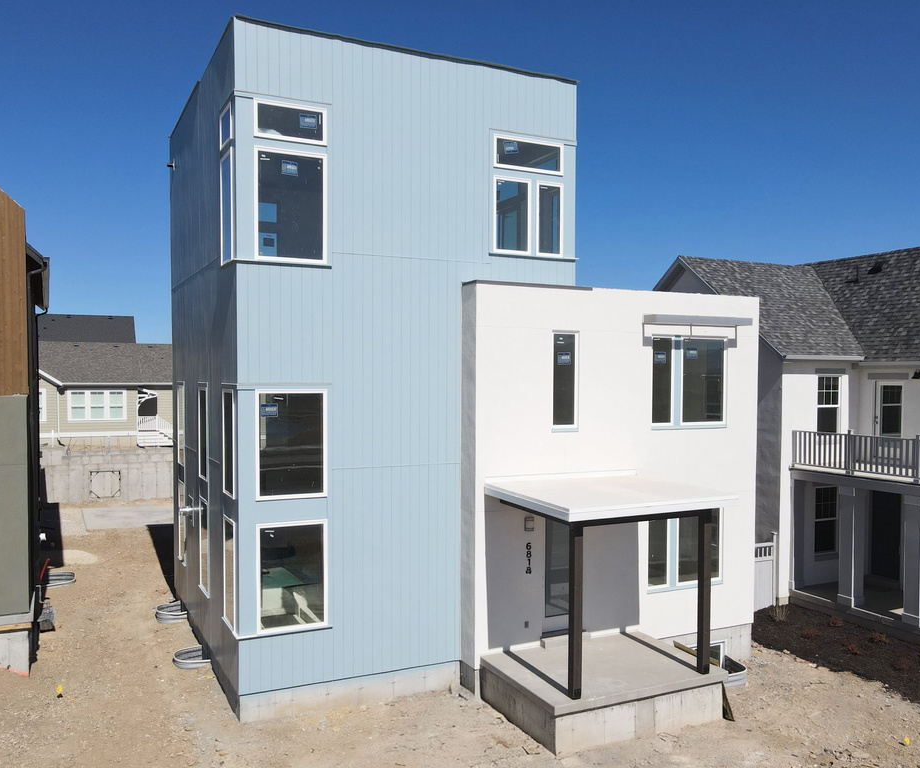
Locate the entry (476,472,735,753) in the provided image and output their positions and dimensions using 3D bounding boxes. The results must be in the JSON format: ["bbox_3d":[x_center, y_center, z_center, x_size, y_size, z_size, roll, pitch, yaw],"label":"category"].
[{"bbox_3d":[2.440,3.660,12.200,3.350,3.720,2.350,-1,2,-27],"label":"entry"}]

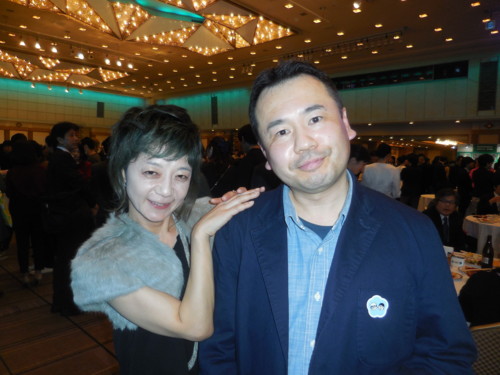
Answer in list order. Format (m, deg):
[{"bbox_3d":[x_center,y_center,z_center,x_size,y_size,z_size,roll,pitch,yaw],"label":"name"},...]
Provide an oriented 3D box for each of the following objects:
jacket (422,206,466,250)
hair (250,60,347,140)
[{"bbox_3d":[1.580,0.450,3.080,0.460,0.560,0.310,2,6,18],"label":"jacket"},{"bbox_3d":[0.090,-0.168,0.740,0.177,0.165,0.190,-19,2,10],"label":"hair"}]

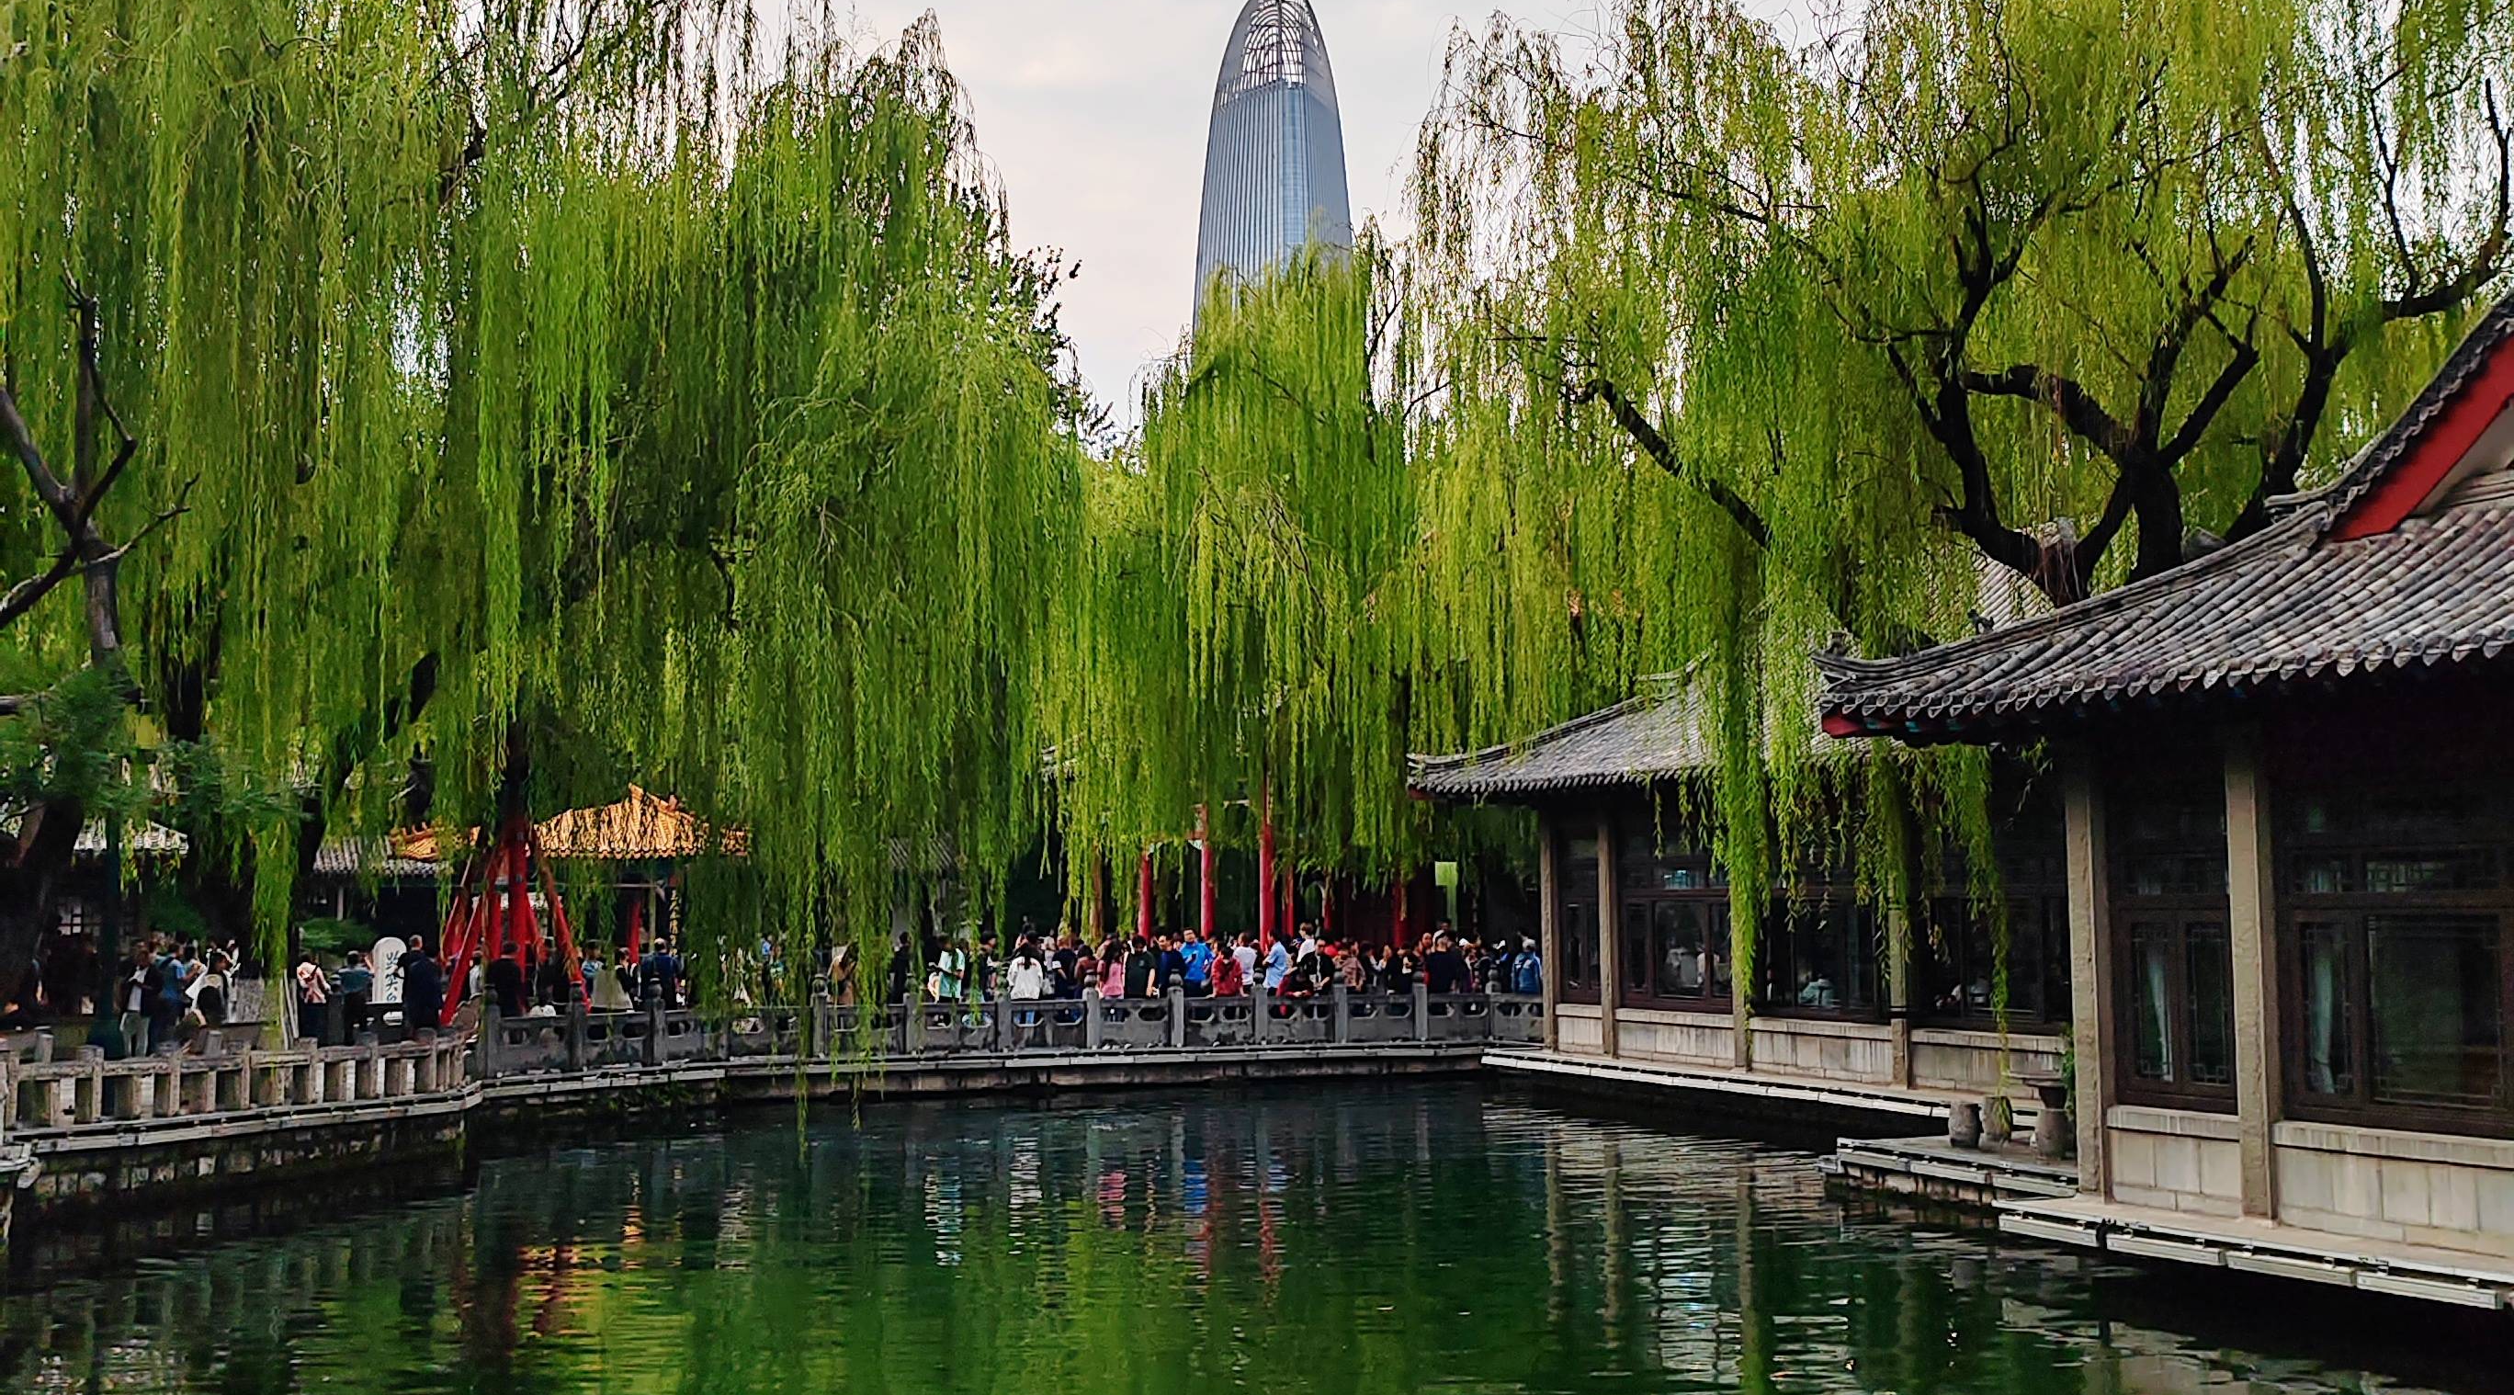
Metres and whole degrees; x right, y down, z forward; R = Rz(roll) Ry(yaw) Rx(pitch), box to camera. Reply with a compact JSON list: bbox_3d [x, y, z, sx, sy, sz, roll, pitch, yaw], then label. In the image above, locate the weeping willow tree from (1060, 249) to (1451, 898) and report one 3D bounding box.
[{"bbox_3d":[0.023,-1.276,46.243,7.600,14.000,7.200,-1,-5,0],"label":"weeping willow tree"}]

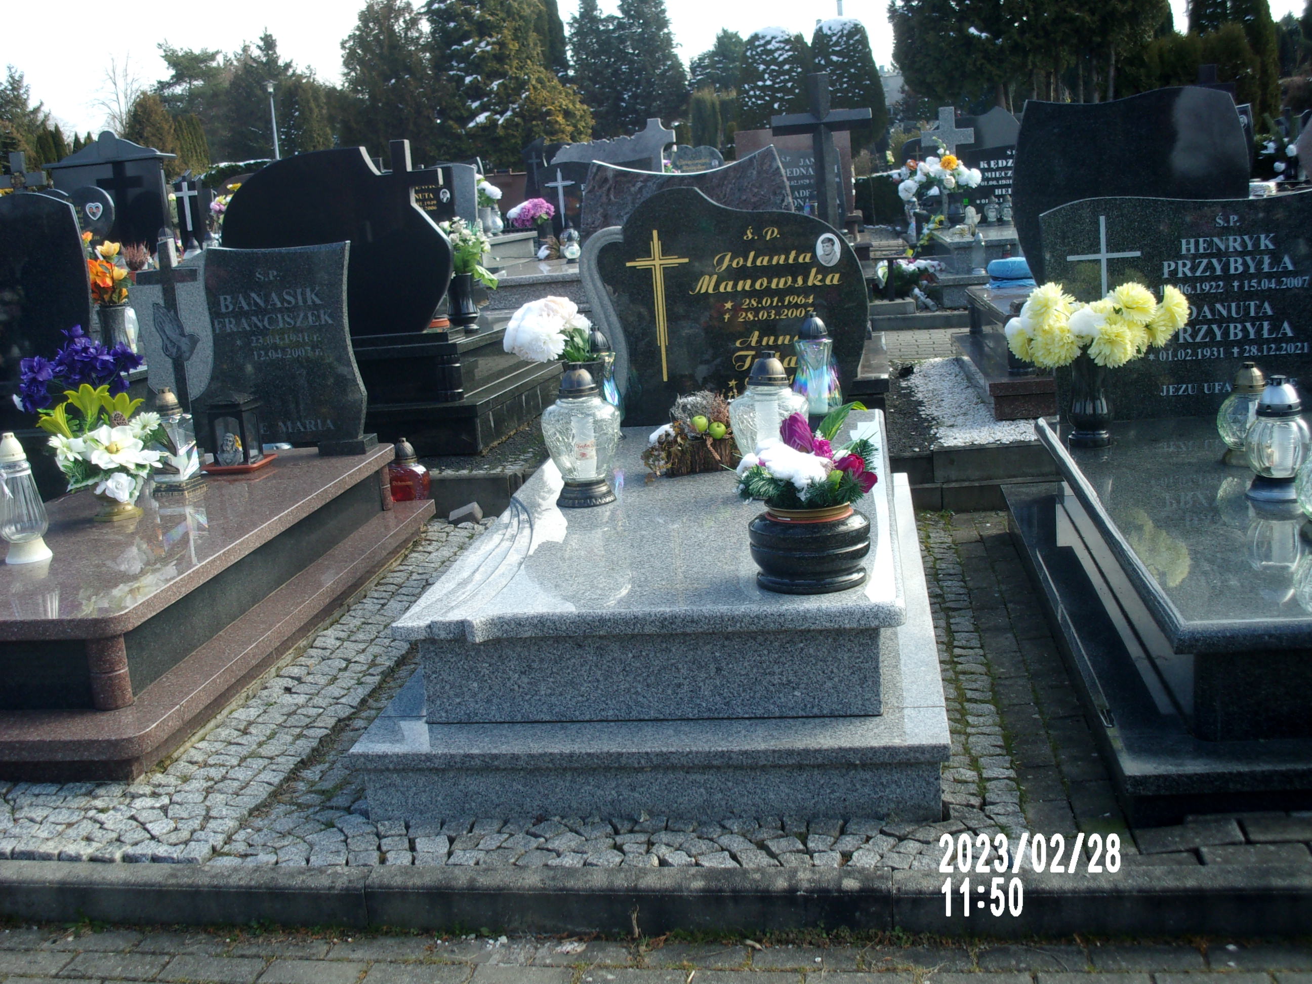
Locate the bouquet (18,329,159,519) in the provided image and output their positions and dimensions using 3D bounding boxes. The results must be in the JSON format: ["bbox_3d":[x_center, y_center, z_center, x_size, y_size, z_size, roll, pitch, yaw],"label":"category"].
[{"bbox_3d":[-1.763,-0.220,5.054,0.424,0.581,0.315,-3,11,3],"label":"bouquet"}]

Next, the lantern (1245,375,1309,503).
[{"bbox_3d":[1.599,-0.140,4.183,0.162,0.314,0.162,-2,12,7],"label":"lantern"}]

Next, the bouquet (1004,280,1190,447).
[{"bbox_3d":[1.375,-0.401,5.083,0.561,0.507,0.355,-2,11,7],"label":"bouquet"}]

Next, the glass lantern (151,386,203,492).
[{"bbox_3d":[-1.591,-0.174,5.410,0.118,0.338,0.118,0,12,19],"label":"glass lantern"}]

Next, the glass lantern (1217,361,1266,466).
[{"bbox_3d":[1.690,-0.226,4.645,0.173,0.286,0.173,-2,12,7],"label":"glass lantern"}]

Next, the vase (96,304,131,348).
[{"bbox_3d":[-2.264,-0.664,6.795,0.141,0.223,0.141,-2,12,7],"label":"vase"}]

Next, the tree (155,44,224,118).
[{"bbox_3d":[-21.655,-17.386,76.259,3.400,7.000,3.400,-2,11,7],"label":"tree"}]

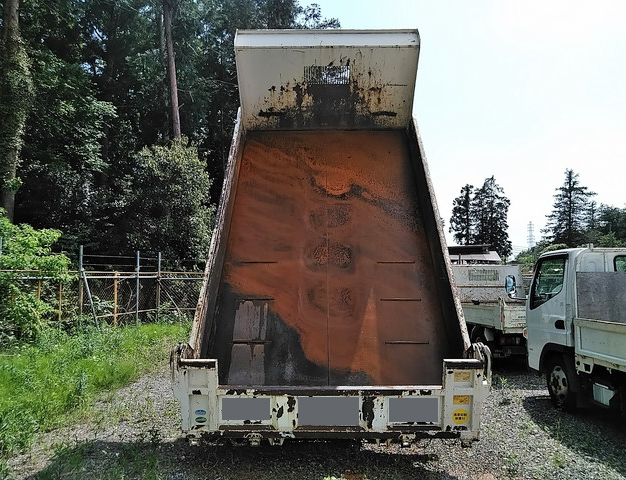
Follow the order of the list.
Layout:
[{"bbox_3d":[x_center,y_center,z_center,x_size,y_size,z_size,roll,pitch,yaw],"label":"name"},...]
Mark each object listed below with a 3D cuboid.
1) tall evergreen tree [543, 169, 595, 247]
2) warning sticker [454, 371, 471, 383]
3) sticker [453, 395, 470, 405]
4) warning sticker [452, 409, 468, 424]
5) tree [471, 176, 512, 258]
[{"bbox_3d":[28.782,-0.819,55.280,5.824,14.430,5.600,0,-5,0],"label":"tall evergreen tree"},{"bbox_3d":[0.831,0.760,2.770,0.089,0.059,0.010,0,-5,0],"label":"warning sticker"},{"bbox_3d":[0.825,0.889,2.770,0.090,0.052,0.010,0,-5,0],"label":"sticker"},{"bbox_3d":[0.819,0.980,2.770,0.086,0.084,0.010,0,-5,0],"label":"warning sticker"},{"bbox_3d":[19.962,-0.366,55.240,4.473,13.521,4.400,0,-5,0],"label":"tree"}]

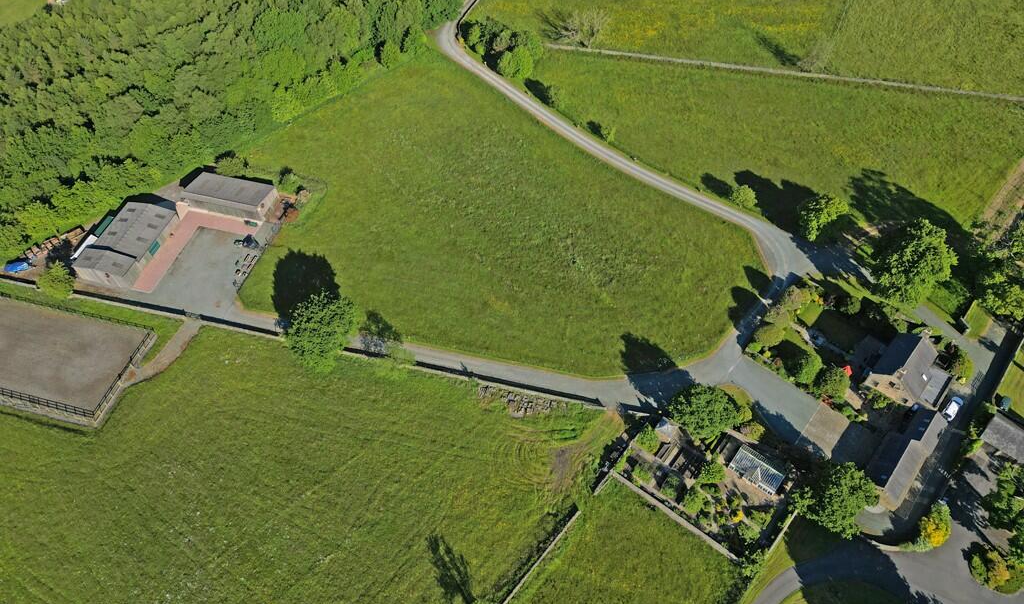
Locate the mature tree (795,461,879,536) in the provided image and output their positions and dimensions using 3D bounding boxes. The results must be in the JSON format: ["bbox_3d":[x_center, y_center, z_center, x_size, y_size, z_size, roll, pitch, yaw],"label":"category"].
[{"bbox_3d":[47.700,29.050,104.920,11.490,10.490,11.490,0,54,0],"label":"mature tree"}]

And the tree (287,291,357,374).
[{"bbox_3d":[-33.590,5.870,125.620,11.660,15.980,11.660,0,50,0],"label":"tree"}]

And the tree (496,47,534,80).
[{"bbox_3d":[0.830,-57.320,170.490,8.990,7.060,8.990,0,54,0],"label":"tree"}]

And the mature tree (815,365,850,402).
[{"bbox_3d":[53.350,13.750,118.620,5.360,6.590,5.360,0,50,0],"label":"mature tree"}]

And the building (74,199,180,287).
[{"bbox_3d":[-75.320,-12.110,139.070,11.020,4.170,18.080,12,55,8],"label":"building"}]

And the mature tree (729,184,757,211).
[{"bbox_3d":[48.780,-21.990,150.480,5.620,5.720,5.620,0,50,0],"label":"mature tree"}]

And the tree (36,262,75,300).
[{"bbox_3d":[-87.950,-3.910,137.160,5.670,8.880,5.670,0,50,0],"label":"tree"}]

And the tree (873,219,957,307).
[{"bbox_3d":[73.010,-6.880,129.320,12.170,18.720,12.170,0,50,0],"label":"tree"}]

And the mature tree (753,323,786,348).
[{"bbox_3d":[45.610,5.910,125.770,5.350,4.280,5.350,0,54,0],"label":"mature tree"}]

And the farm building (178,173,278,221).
[{"bbox_3d":[-61.840,-23.580,157.260,17.630,4.350,7.530,12,51,10],"label":"farm building"}]

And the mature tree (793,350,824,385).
[{"bbox_3d":[50.780,11.160,121.580,5.460,4.820,5.460,0,54,0],"label":"mature tree"}]

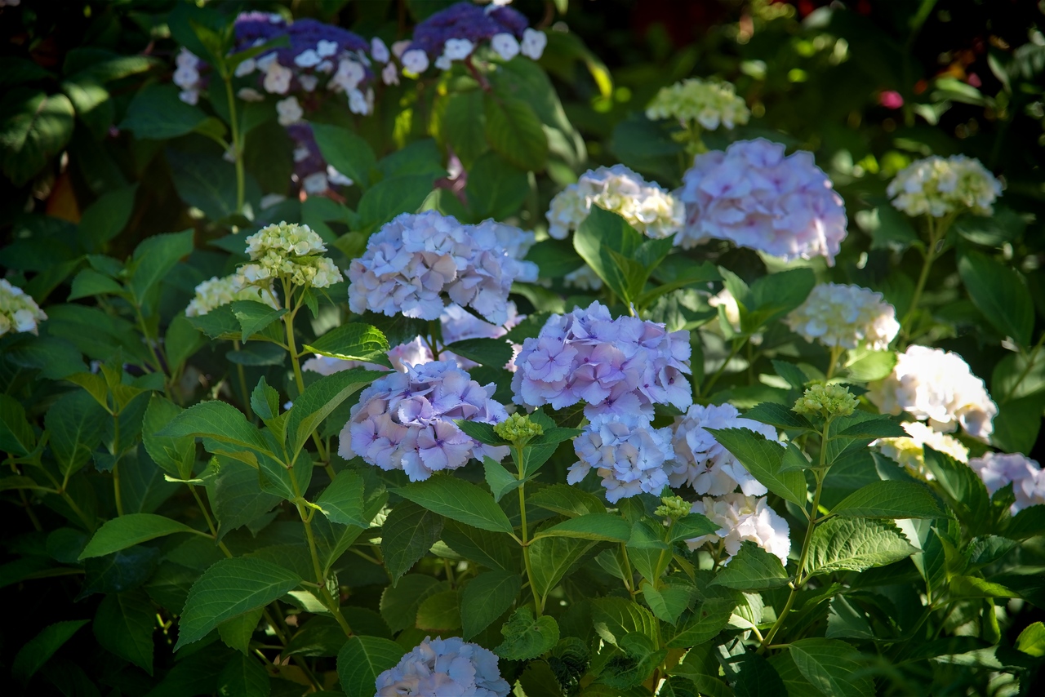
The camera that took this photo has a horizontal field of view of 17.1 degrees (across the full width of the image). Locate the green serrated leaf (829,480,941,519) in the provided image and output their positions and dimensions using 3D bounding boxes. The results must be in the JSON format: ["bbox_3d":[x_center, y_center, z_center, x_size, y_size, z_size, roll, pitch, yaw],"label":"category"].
[{"bbox_3d":[0.323,0.135,3.100,0.098,0.024,0.070,1,30,12],"label":"green serrated leaf"}]

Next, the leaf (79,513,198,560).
[{"bbox_3d":[-0.344,0.169,3.120,0.108,0.024,0.070,-12,26,-16],"label":"leaf"}]

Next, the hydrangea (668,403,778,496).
[{"bbox_3d":[0.186,0.093,3.200,0.115,0.087,0.110,0,12,0],"label":"hydrangea"}]

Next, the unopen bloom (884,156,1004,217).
[{"bbox_3d":[0.438,-0.168,3.617,0.119,0.062,0.116,0,11,0],"label":"unopen bloom"}]

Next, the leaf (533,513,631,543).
[{"bbox_3d":[0.052,0.157,3.050,0.094,0.022,0.062,-5,19,25],"label":"leaf"}]

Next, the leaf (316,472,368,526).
[{"bbox_3d":[-0.160,0.132,3.080,0.058,0.018,0.074,-24,35,-35],"label":"leaf"}]

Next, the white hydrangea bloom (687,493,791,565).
[{"bbox_3d":[0.199,0.165,3.203,0.101,0.070,0.097,0,11,0],"label":"white hydrangea bloom"}]

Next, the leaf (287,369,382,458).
[{"bbox_3d":[-0.162,0.057,3.059,0.119,0.029,0.057,-42,33,6],"label":"leaf"}]

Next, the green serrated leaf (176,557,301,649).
[{"bbox_3d":[-0.249,0.223,3.050,0.129,0.022,0.078,-27,43,-23],"label":"green serrated leaf"}]

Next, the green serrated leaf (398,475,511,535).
[{"bbox_3d":[-0.061,0.137,3.028,0.118,0.019,0.062,20,35,-6],"label":"green serrated leaf"}]

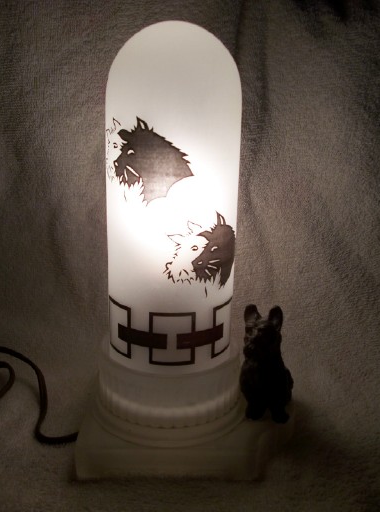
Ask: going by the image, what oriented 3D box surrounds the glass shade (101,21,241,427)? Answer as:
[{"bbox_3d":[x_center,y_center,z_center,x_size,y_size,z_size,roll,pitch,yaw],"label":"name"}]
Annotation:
[{"bbox_3d":[-0.012,-0.022,0.345,0.103,0.247,0.103,1,17,0],"label":"glass shade"}]

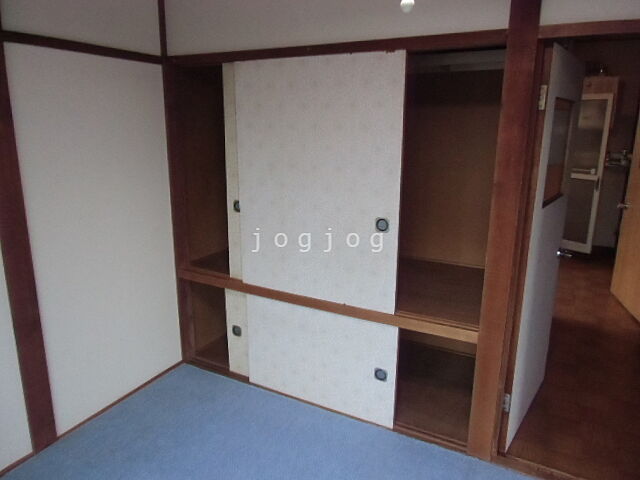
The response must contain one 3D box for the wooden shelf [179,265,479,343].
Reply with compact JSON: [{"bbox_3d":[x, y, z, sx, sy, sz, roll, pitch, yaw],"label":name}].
[{"bbox_3d":[-0.063,0.303,2.304,1.708,0.057,0.080,8,15,27],"label":"wooden shelf"}]

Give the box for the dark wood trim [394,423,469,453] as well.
[{"bbox_3d":[0.520,0.930,2.112,0.370,0.030,0.055,8,15,27],"label":"dark wood trim"}]

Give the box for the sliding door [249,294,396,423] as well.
[{"bbox_3d":[-0.015,0.609,2.319,0.870,0.544,0.030,8,15,27],"label":"sliding door"}]

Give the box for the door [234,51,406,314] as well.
[{"bbox_3d":[-0.028,-0.270,2.145,0.869,1.151,0.035,7,15,26],"label":"door"}]

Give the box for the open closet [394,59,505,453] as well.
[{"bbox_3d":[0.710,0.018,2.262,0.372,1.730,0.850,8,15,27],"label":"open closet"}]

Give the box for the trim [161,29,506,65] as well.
[{"bbox_3d":[-0.061,-0.852,2.016,1.708,0.054,0.050,8,15,27],"label":"trim"}]

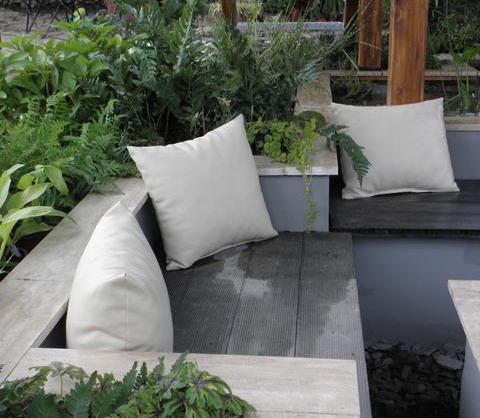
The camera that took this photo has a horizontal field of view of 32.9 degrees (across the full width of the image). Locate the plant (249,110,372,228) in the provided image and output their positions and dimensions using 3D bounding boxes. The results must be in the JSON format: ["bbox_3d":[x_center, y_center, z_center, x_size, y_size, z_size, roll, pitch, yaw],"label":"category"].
[{"bbox_3d":[0.220,-0.131,2.637,0.400,0.330,0.300,1,17,5],"label":"plant"}]

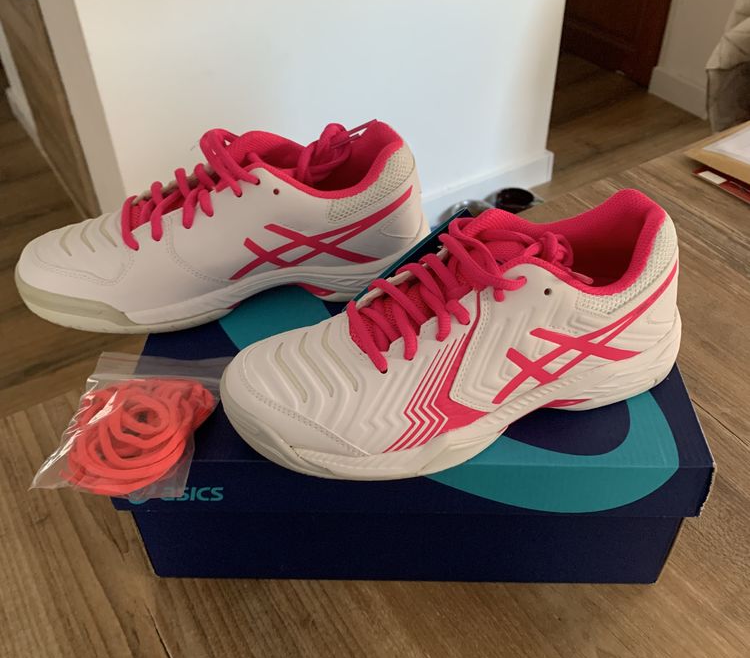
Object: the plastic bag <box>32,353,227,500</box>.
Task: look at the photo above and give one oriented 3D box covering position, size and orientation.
[{"bbox_3d":[-0.132,0.046,0.419,0.092,0.030,0.115,0,40,2],"label":"plastic bag"}]

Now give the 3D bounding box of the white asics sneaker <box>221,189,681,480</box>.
[{"bbox_3d":[0.046,-0.002,0.402,0.265,0.107,0.097,-11,41,-11],"label":"white asics sneaker"}]

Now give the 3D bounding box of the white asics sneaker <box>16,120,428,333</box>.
[{"bbox_3d":[-0.099,-0.072,0.490,0.267,0.107,0.097,-8,41,-8],"label":"white asics sneaker"}]

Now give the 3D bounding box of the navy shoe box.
[{"bbox_3d":[0.019,0.049,0.517,0.328,0.118,0.210,0,40,2],"label":"navy shoe box"}]

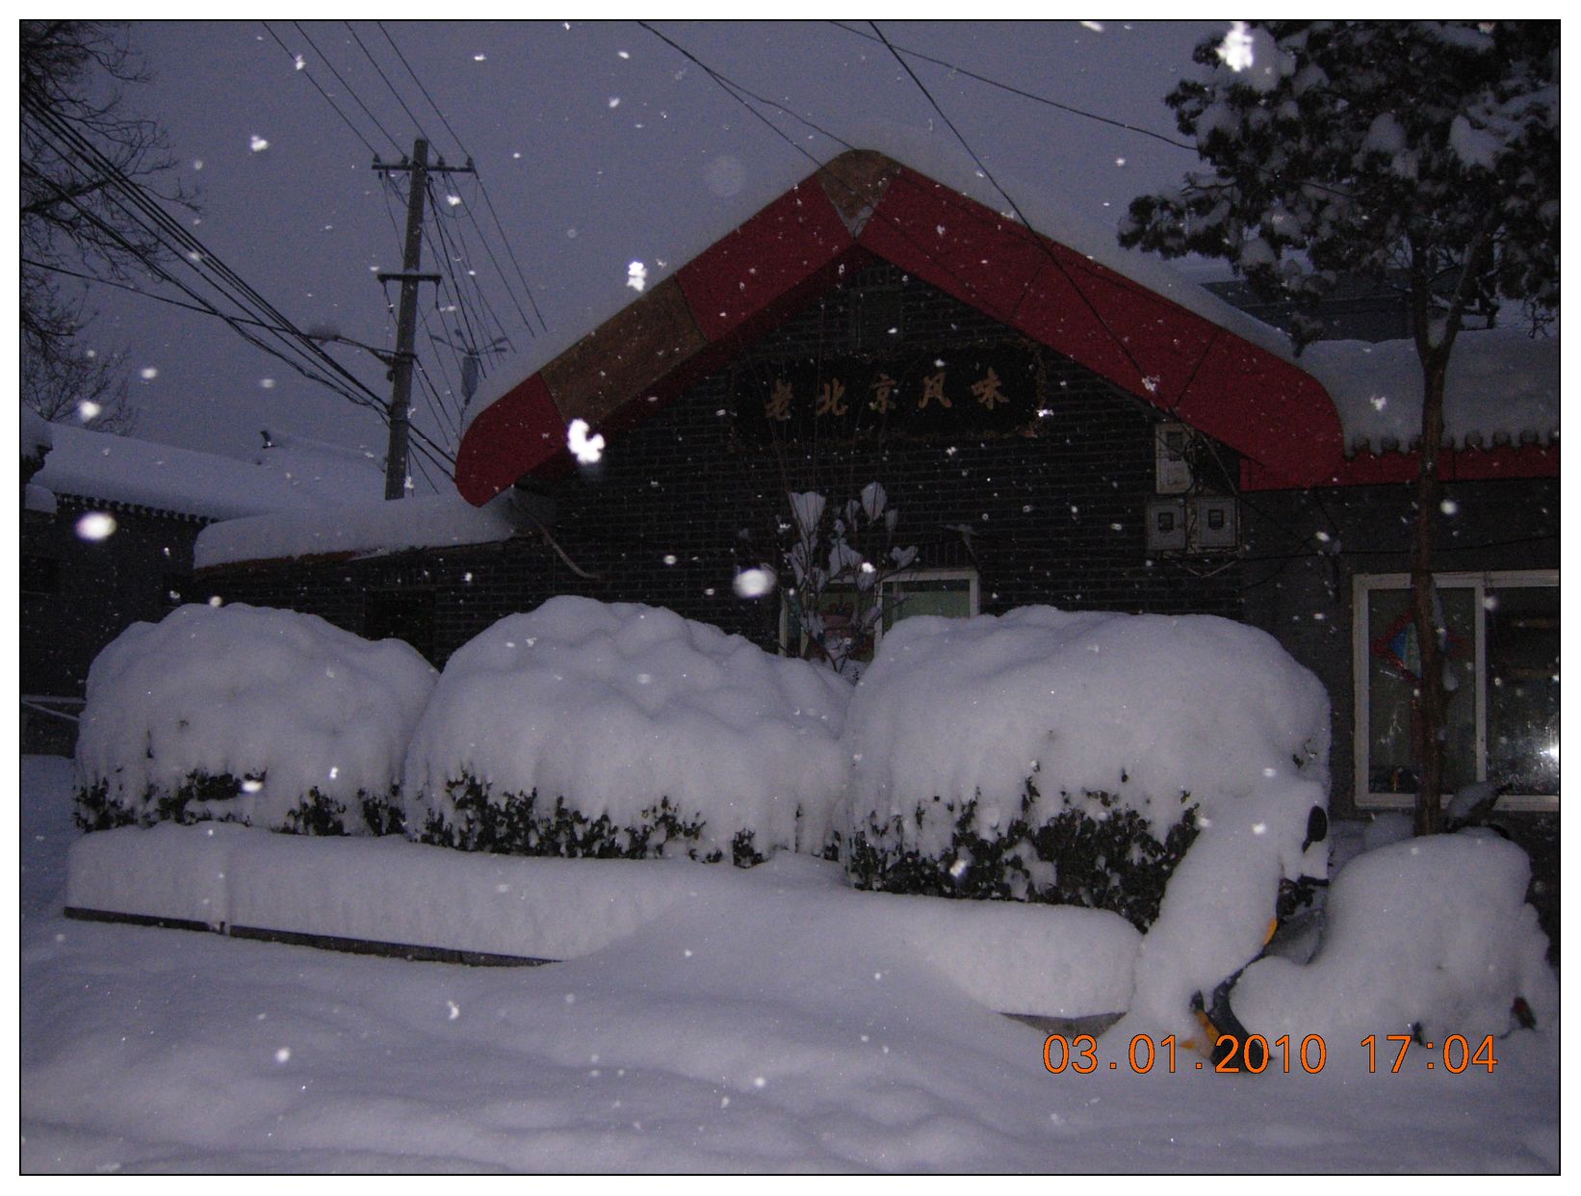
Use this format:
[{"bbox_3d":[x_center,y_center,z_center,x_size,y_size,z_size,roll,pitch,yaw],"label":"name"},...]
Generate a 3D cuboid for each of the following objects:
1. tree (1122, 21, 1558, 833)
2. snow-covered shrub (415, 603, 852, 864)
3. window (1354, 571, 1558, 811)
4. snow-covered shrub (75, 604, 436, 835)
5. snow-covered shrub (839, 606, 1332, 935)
[{"bbox_3d":[3.400,-0.926,8.770,3.200,6.000,3.100,-1,-3,27],"label":"tree"},{"bbox_3d":[-0.944,0.738,9.564,2.499,1.475,1.600,-1,-3,27],"label":"snow-covered shrub"},{"bbox_3d":[3.953,0.535,9.501,1.380,1.380,0.100,-1,-3,24],"label":"window"},{"bbox_3d":[-3.500,0.782,10.866,2.162,1.470,1.600,-1,-3,27],"label":"snow-covered shrub"},{"bbox_3d":[1.469,0.820,8.328,2.332,1.539,1.600,-1,-3,27],"label":"snow-covered shrub"}]

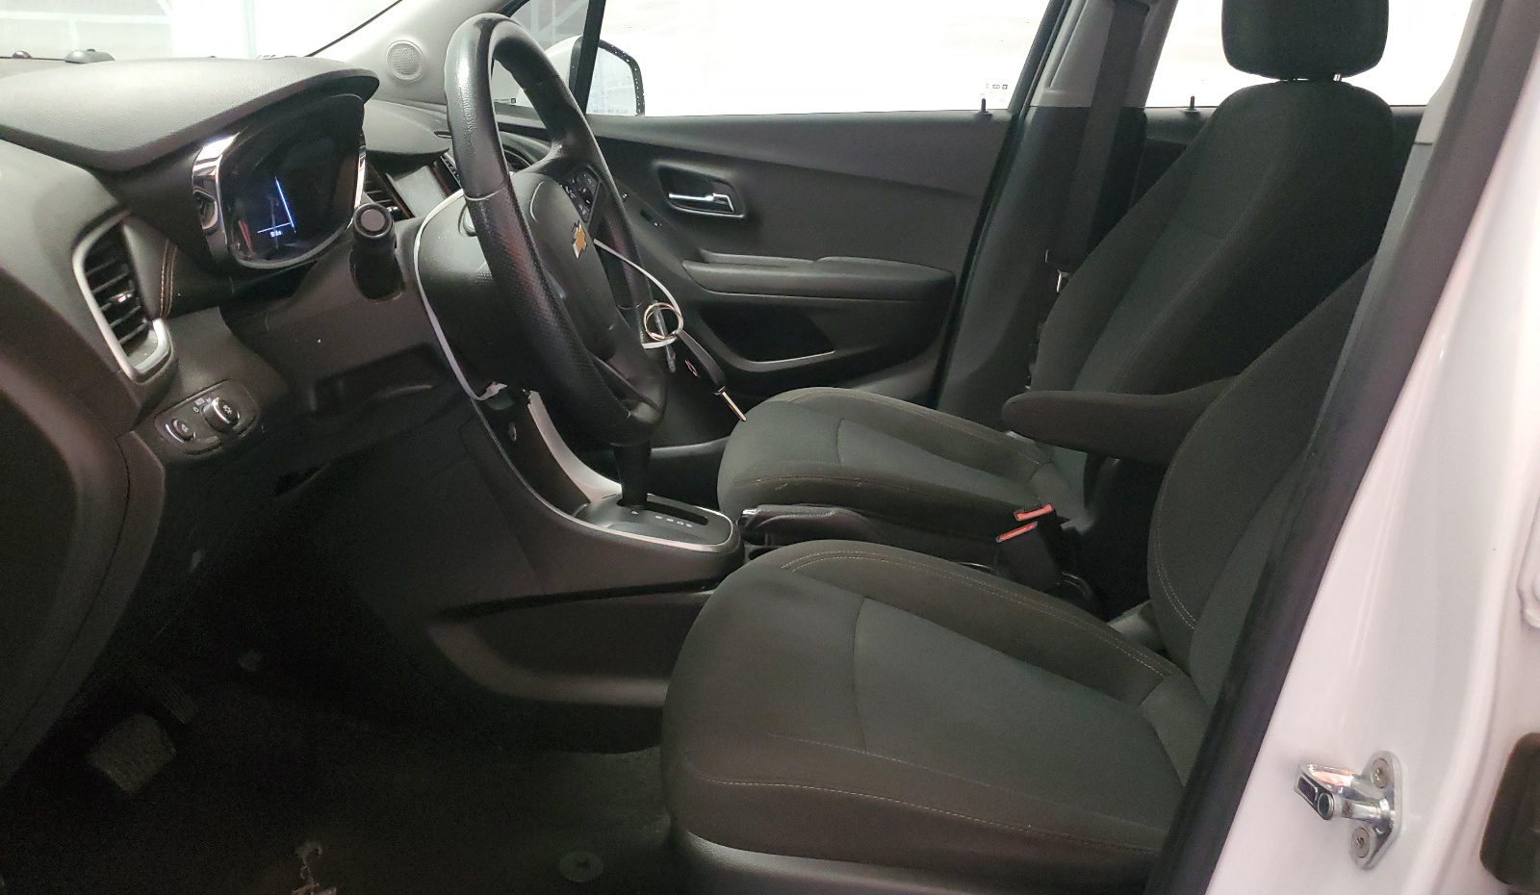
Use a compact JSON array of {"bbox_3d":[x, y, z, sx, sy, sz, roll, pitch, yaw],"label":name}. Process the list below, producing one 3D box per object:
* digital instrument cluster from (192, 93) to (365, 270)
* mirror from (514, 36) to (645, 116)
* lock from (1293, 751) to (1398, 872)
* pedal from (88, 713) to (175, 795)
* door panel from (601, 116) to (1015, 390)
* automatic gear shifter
[{"bbox_3d":[-0.410,-0.231,0.997,0.060,0.140,0.260,-4,15,6],"label":"digital instrument cluster"},{"bbox_3d":[-0.347,-0.692,2.192,0.125,0.165,0.210,9,16,20],"label":"mirror"},{"bbox_3d":[0.273,0.169,0.563,0.040,0.064,0.040,4,15,4],"label":"lock"},{"bbox_3d":[-0.645,0.308,1.163,0.027,0.060,0.088,-37,9,13],"label":"pedal"},{"bbox_3d":[-0.071,-0.284,2.019,0.900,0.620,0.150,4,15,4],"label":"door panel"},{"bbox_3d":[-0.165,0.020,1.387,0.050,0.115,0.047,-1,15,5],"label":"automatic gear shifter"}]

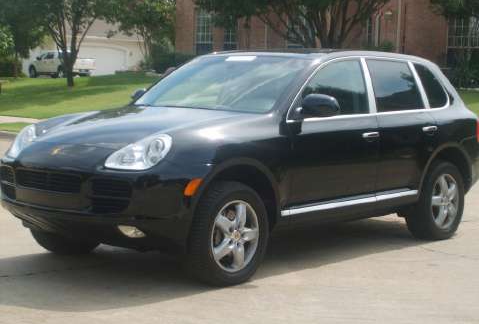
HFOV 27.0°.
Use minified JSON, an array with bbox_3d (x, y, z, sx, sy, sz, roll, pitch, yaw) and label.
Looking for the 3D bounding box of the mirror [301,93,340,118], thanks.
[{"bbox_3d":[0.601,-0.412,7.362,0.220,0.177,0.230,6,7,41],"label":"mirror"}]

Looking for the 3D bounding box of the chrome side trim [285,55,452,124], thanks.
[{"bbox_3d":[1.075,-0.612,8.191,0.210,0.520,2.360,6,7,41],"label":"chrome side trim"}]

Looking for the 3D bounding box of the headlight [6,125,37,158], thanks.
[{"bbox_3d":[-1.600,-0.159,7.330,0.355,0.250,0.360,6,7,41],"label":"headlight"}]

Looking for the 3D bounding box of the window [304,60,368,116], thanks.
[{"bbox_3d":[0.712,-0.583,7.809,0.050,0.480,0.970,-23,-12,40],"label":"window"}]

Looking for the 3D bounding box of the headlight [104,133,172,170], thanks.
[{"bbox_3d":[-0.632,-0.065,6.490,0.355,0.250,0.360,6,7,41],"label":"headlight"}]

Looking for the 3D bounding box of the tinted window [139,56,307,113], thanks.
[{"bbox_3d":[-0.133,-0.646,7.981,1.490,0.465,0.840,6,7,41],"label":"tinted window"}]

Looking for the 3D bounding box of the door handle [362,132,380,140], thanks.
[{"bbox_3d":[1.065,-0.215,8.075,0.050,0.050,0.210,5,7,41],"label":"door handle"}]

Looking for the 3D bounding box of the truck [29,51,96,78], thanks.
[{"bbox_3d":[-12.100,-6.600,67.500,1.980,1.900,5.750,-4,7,-41],"label":"truck"}]

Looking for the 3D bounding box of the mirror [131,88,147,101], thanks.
[{"bbox_3d":[-0.834,-0.557,8.742,0.270,0.180,0.140,5,7,41],"label":"mirror"}]

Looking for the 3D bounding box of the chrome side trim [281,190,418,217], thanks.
[{"bbox_3d":[0.921,0.317,7.895,0.050,0.065,1.895,6,7,41],"label":"chrome side trim"}]

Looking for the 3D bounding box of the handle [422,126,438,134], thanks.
[{"bbox_3d":[1.678,-0.286,8.772,0.050,0.050,0.210,5,7,41],"label":"handle"}]

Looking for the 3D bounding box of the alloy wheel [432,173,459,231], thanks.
[{"bbox_3d":[1.787,0.352,9.097,0.210,0.500,0.500,5,7,41],"label":"alloy wheel"}]

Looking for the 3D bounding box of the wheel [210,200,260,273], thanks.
[{"bbox_3d":[-0.099,0.504,6.959,0.210,0.500,0.500,5,7,41],"label":"wheel"}]

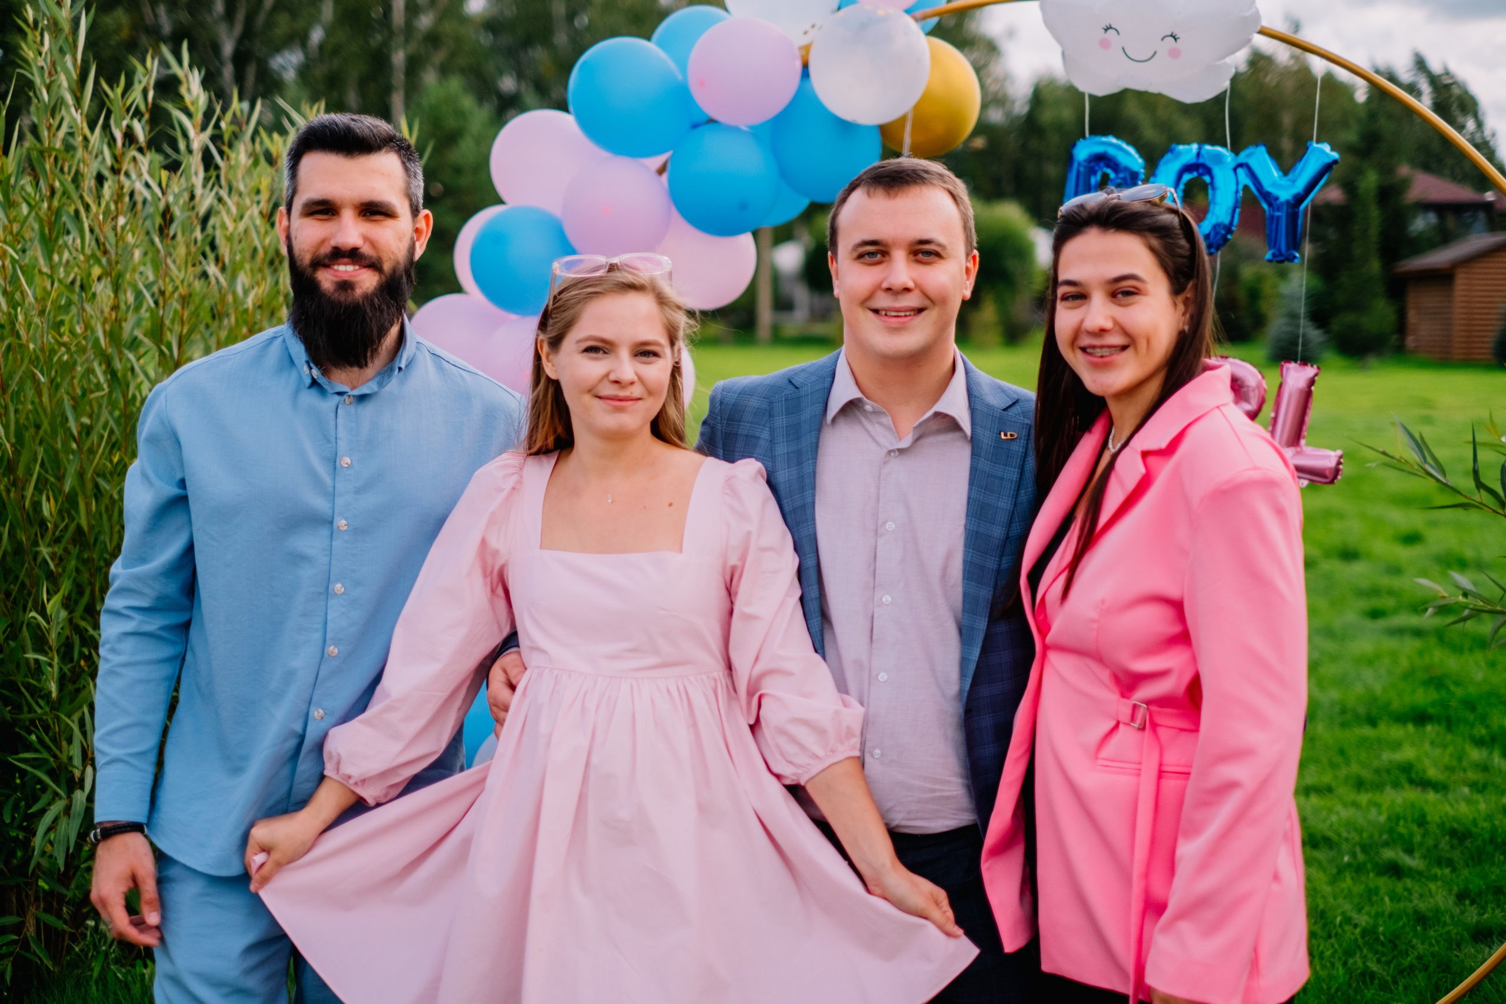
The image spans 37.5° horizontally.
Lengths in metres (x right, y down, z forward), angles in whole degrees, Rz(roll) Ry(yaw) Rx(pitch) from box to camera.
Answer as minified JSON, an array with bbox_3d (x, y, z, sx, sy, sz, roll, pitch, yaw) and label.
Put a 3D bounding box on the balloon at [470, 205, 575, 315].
[{"bbox_3d":[-0.432,-0.456,4.185,0.206,0.211,0.225,0,5,0],"label":"balloon"}]

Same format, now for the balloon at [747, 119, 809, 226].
[{"bbox_3d":[0.012,-0.623,4.186,0.207,0.213,0.210,0,5,0],"label":"balloon"}]

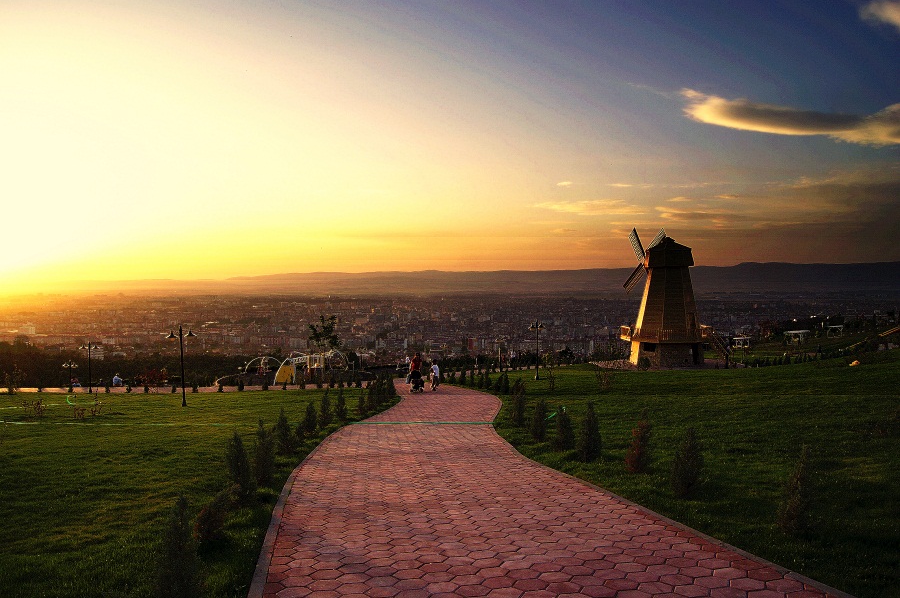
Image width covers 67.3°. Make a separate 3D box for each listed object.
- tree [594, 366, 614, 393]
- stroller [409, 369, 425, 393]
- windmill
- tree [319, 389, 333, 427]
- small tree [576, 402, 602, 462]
[{"bbox_3d":[6.403,3.336,28.000,0.750,1.050,0.750,0,1,0],"label":"tree"},{"bbox_3d":[-1.426,3.566,29.200,0.600,1.000,0.850,0,1,2],"label":"stroller"},{"bbox_3d":[19.316,-0.133,60.000,7.500,12.100,7.600,-1,2,-41],"label":"windmill"},{"bbox_3d":[-3.004,2.666,16.300,0.350,0.920,0.350,0,2,0],"label":"tree"},{"bbox_3d":[2.333,2.208,11.300,0.420,1.020,0.420,0,1,0],"label":"small tree"}]

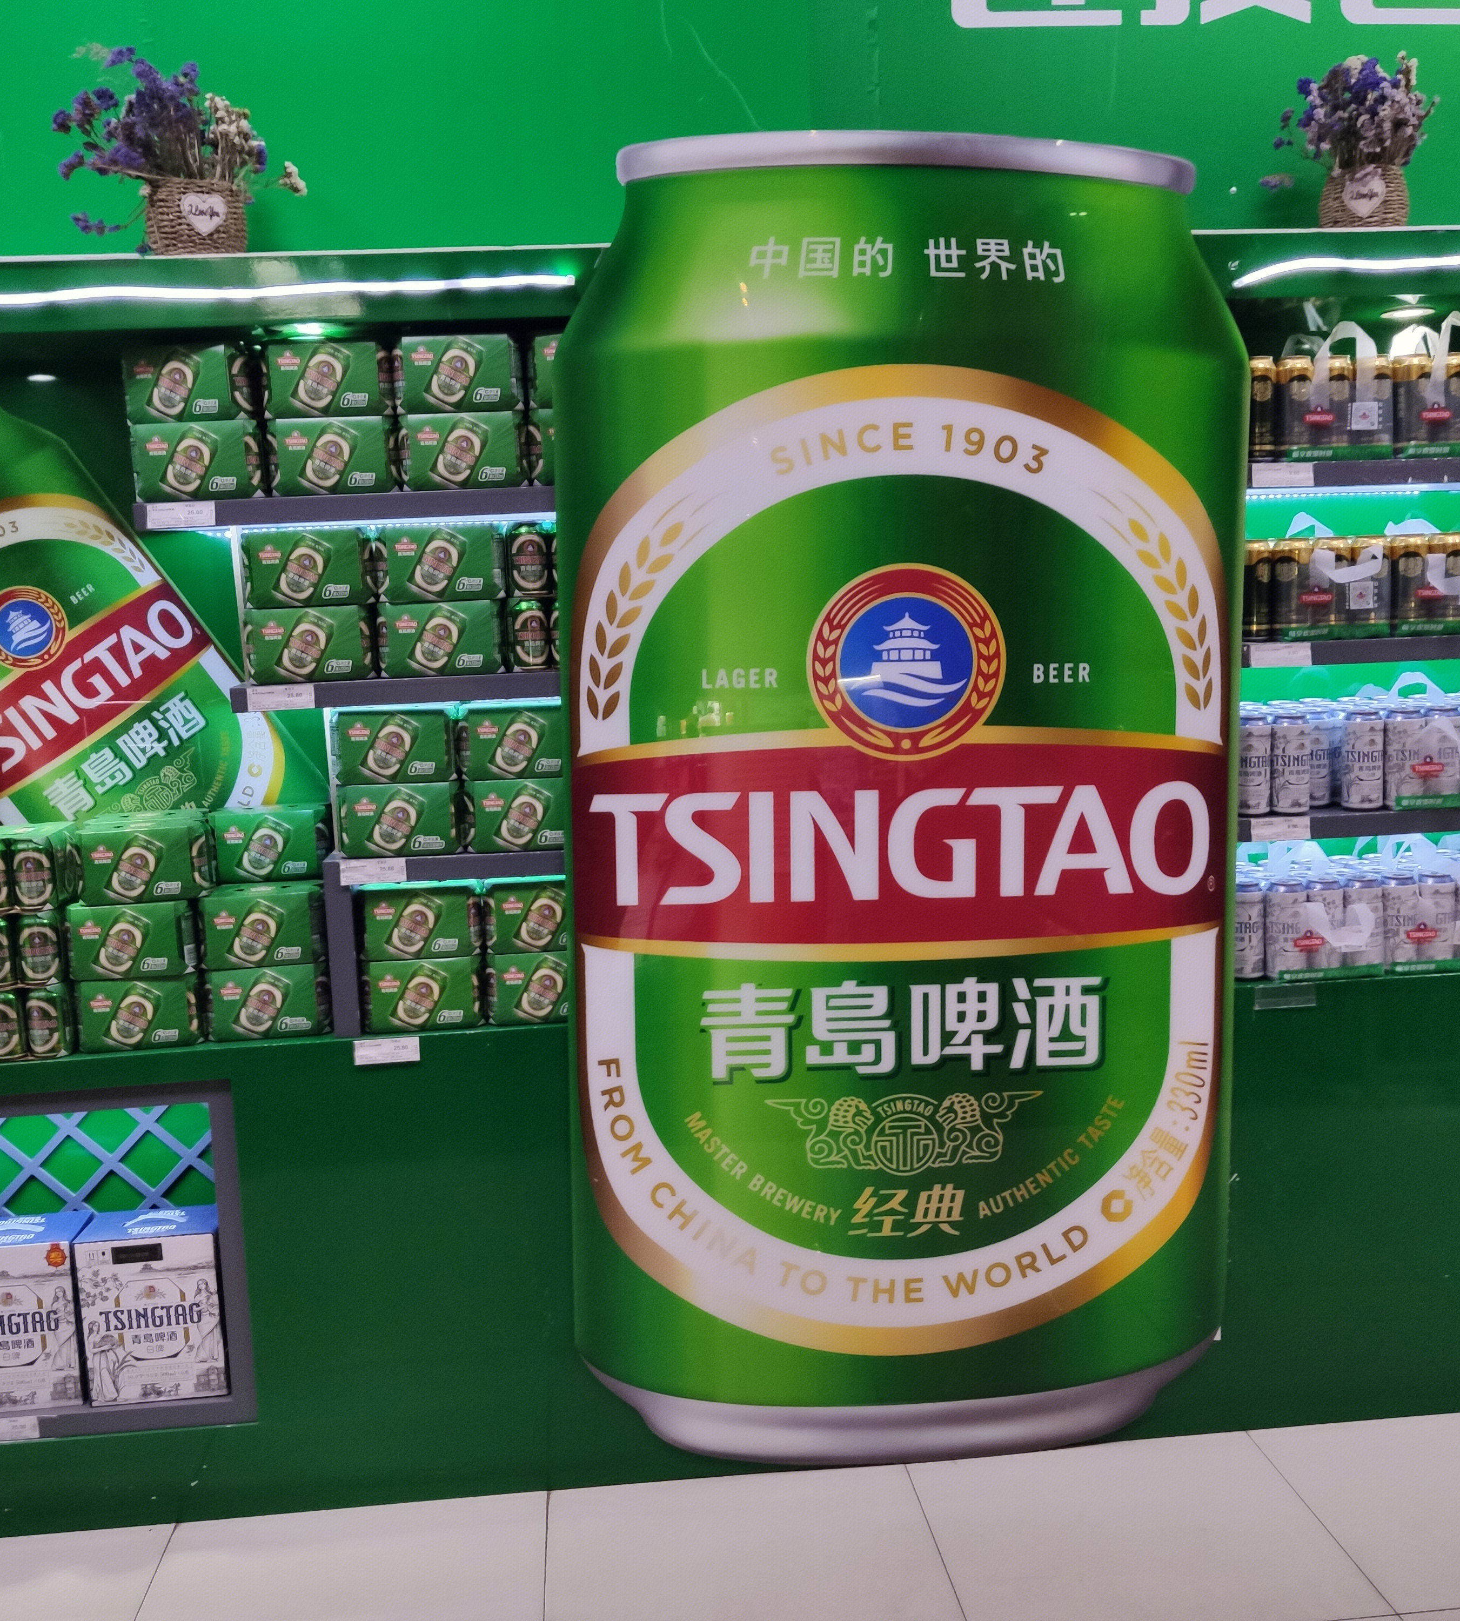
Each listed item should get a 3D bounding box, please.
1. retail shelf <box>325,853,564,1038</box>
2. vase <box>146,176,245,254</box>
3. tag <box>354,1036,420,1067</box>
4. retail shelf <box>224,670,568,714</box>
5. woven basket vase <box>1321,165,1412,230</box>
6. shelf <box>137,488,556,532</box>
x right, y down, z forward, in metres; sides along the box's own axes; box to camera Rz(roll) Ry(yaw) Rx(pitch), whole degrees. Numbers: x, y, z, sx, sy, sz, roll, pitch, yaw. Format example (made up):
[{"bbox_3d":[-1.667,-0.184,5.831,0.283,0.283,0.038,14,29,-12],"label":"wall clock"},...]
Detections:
[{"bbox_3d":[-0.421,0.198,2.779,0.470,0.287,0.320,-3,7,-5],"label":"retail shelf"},{"bbox_3d":[-0.828,-0.910,2.521,0.152,0.126,0.120,-5,7,-19],"label":"vase"},{"bbox_3d":[-0.553,0.391,2.624,0.103,0.038,0.003,-3,7,-5],"label":"tag"},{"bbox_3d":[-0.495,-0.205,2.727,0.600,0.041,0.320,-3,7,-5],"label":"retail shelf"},{"bbox_3d":[1.048,-0.999,2.681,0.138,0.112,0.128,-1,7,13],"label":"woven basket vase"},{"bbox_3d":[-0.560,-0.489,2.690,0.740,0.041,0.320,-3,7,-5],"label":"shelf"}]

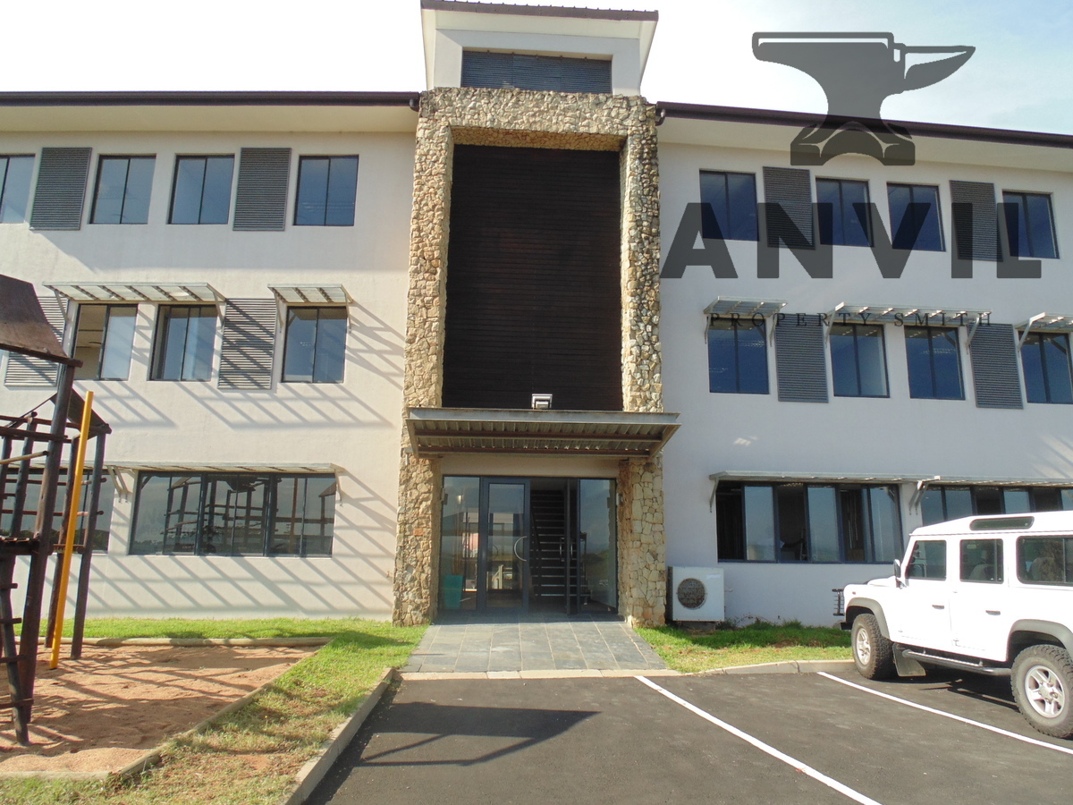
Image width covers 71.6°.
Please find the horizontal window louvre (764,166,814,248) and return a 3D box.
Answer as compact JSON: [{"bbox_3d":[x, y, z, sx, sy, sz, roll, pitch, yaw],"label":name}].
[{"bbox_3d":[5.087,-3.902,14.968,0.987,1.738,0.080,2,-11,-6],"label":"horizontal window louvre"}]

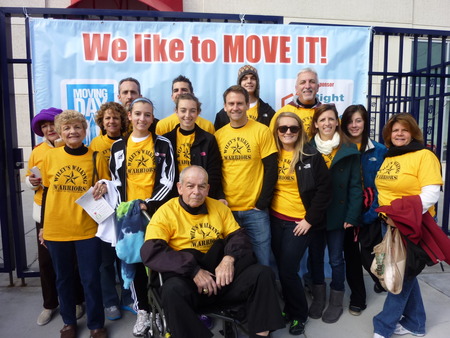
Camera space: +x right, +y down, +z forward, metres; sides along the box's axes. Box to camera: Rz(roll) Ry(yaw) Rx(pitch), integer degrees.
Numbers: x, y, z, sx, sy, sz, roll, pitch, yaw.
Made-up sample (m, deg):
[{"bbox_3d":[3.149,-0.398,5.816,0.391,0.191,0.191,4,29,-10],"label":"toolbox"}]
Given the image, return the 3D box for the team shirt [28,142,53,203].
[{"bbox_3d":[-1.305,0.045,2.504,0.430,0.520,0.250,-2,6,-19],"label":"team shirt"}]

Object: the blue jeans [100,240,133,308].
[{"bbox_3d":[-0.886,0.690,2.656,0.350,0.840,0.270,-2,6,-14],"label":"blue jeans"}]

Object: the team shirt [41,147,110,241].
[{"bbox_3d":[-1.031,0.158,2.274,0.470,0.645,0.270,-2,6,-16],"label":"team shirt"}]

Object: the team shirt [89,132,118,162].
[{"bbox_3d":[-0.886,0.024,2.583,0.440,0.600,0.250,-2,6,-14],"label":"team shirt"}]

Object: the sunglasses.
[{"bbox_3d":[0.427,-0.260,2.186,0.150,0.050,0.140,1,6,12],"label":"sunglasses"}]

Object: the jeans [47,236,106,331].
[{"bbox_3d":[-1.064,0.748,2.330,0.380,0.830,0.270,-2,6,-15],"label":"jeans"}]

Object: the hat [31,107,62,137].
[{"bbox_3d":[-1.326,-0.347,2.457,0.255,0.210,0.260,-2,6,-18],"label":"hat"}]

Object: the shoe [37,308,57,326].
[{"bbox_3d":[-1.388,1.138,2.557,0.095,0.095,0.245,0,5,7],"label":"shoe"}]

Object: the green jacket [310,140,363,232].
[{"bbox_3d":[0.851,0.125,2.483,0.440,0.680,0.280,2,6,23],"label":"green jacket"}]

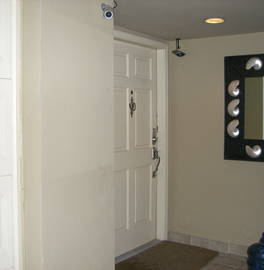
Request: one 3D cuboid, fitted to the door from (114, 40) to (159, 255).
[{"bbox_3d":[-0.017,0.132,3.817,0.045,2.030,0.910,2,4,36],"label":"door"}]

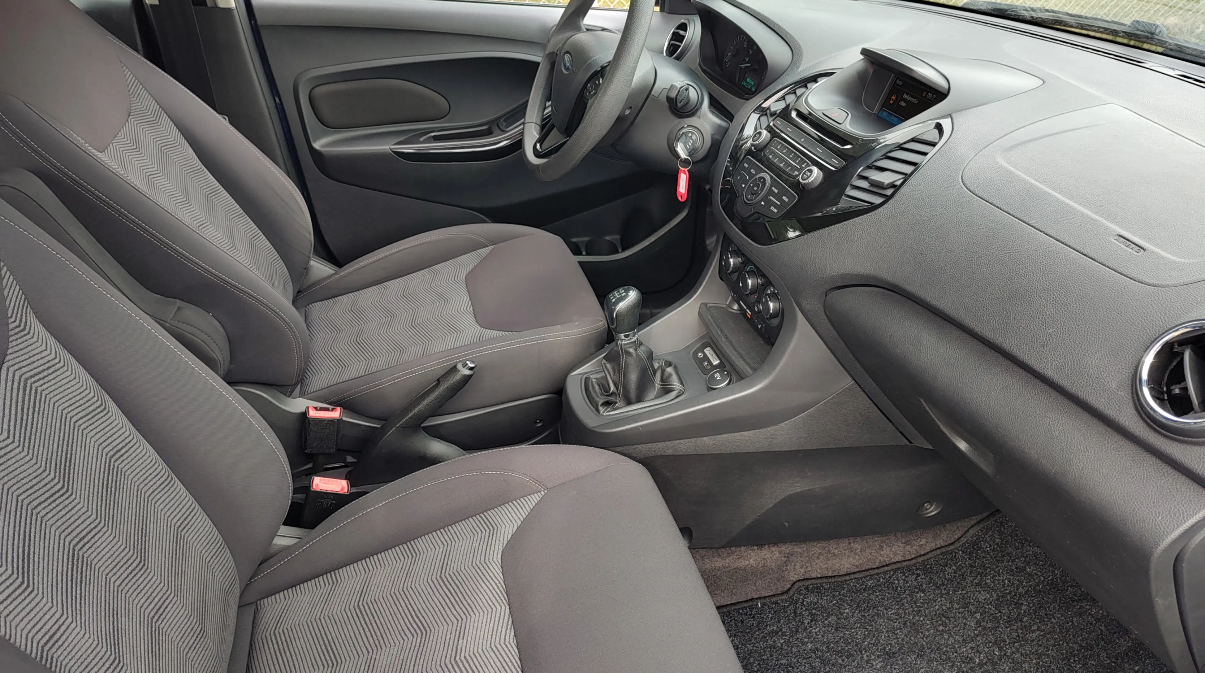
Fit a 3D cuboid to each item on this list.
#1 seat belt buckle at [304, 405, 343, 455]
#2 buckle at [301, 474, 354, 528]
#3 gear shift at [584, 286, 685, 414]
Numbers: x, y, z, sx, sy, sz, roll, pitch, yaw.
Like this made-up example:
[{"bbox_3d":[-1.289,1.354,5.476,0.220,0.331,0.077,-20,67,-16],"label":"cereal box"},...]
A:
[{"bbox_3d":[-0.390,0.133,1.119,0.047,0.063,0.027,3,30,-20],"label":"seat belt buckle"},{"bbox_3d":[-0.351,0.216,1.017,0.046,0.068,0.026,11,27,-21],"label":"buckle"},{"bbox_3d":[0.036,0.003,1.103,0.130,0.168,0.098,-15,36,-10],"label":"gear shift"}]

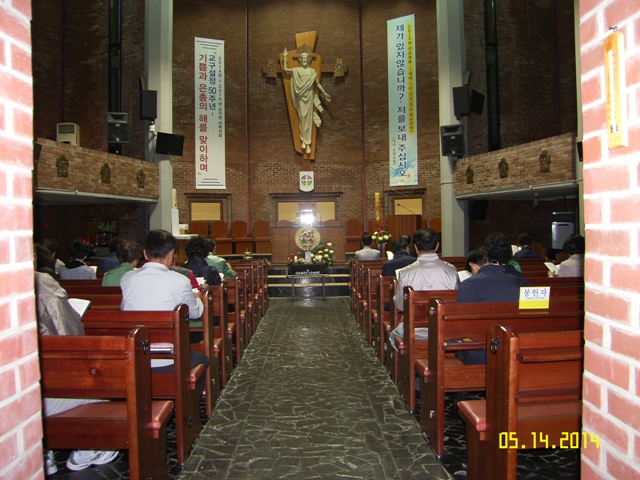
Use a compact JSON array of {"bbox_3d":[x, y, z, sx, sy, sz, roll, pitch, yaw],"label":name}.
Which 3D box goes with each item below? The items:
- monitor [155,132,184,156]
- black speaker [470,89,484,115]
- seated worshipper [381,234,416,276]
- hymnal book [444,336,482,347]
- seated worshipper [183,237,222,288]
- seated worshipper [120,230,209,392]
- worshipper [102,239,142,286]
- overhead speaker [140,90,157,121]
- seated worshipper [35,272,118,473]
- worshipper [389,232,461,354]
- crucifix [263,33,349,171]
[{"bbox_3d":[-3.470,-2.209,12.000,0.700,0.460,0.080,-1,12,-39],"label":"monitor"},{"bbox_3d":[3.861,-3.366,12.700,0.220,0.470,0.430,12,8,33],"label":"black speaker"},{"bbox_3d":[0.900,0.600,5.720,0.460,1.300,0.700,-1,0,-2],"label":"seated worshipper"},{"bbox_3d":[0.873,0.641,3.250,0.200,0.023,0.140,-1,0,-1],"label":"hymnal book"},{"bbox_3d":[-1.090,0.620,4.860,0.460,1.290,0.700,-1,0,-2],"label":"seated worshipper"},{"bbox_3d":[-0.970,0.600,3.340,0.500,1.330,0.750,-1,0,-2],"label":"seated worshipper"},{"bbox_3d":[-1.820,0.676,5.170,0.480,1.330,0.750,-1,0,-1],"label":"worshipper"},{"bbox_3d":[-3.964,-3.129,12.000,0.370,0.660,0.360,-1,7,-23],"label":"overhead speaker"},{"bbox_3d":[-1.360,0.701,2.720,0.540,1.300,0.800,-1,0,-1],"label":"seated worshipper"},{"bbox_3d":[0.830,0.585,4.200,0.520,1.340,0.750,-1,0,-2],"label":"worshipper"},{"bbox_3d":[-0.433,-4.148,15.450,2.480,4.100,0.550,-1,0,-1],"label":"crucifix"}]

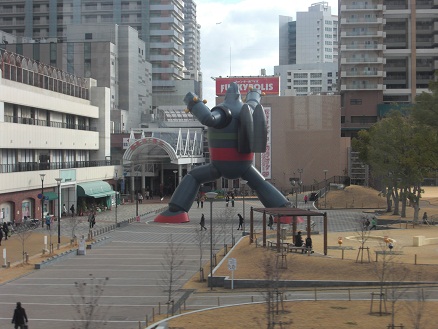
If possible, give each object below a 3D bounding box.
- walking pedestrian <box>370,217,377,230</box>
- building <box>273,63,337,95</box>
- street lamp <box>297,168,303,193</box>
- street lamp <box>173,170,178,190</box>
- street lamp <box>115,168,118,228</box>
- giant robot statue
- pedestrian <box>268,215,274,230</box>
[{"bbox_3d":[14.884,5.788,80.579,0.650,1.320,0.500,0,1,0],"label":"walking pedestrian"},{"bbox_3d":[44.405,-23.440,409.738,36.000,51.500,24.000,0,1,5],"label":"building"},{"bbox_3d":[14.302,2.988,147.049,0.900,4.350,0.500,0,1,0],"label":"street lamp"},{"bbox_3d":[-5.997,3.502,116.053,0.680,5.000,0.680,0,1,0],"label":"street lamp"},{"bbox_3d":[-10.627,3.494,86.851,0.500,5.750,0.500,0,1,0],"label":"street lamp"},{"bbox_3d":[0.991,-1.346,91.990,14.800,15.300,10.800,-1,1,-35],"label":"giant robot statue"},{"bbox_3d":[5.152,5.629,82.077,0.600,1.600,0.500,0,1,0],"label":"pedestrian"}]

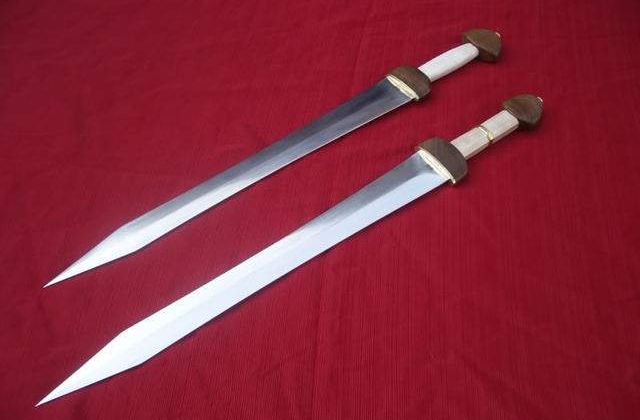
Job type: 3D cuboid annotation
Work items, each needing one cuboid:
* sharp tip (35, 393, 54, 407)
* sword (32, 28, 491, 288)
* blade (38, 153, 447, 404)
[{"bbox_3d":[-0.268,0.187,0.632,0.020,0.003,0.009,-31,56,-21],"label":"sharp tip"},{"bbox_3d":[-0.016,-0.091,0.852,0.731,0.038,0.072,-31,56,-22],"label":"sword"},{"bbox_3d":[-0.066,0.068,0.724,0.523,0.007,0.060,-31,56,-21],"label":"blade"}]

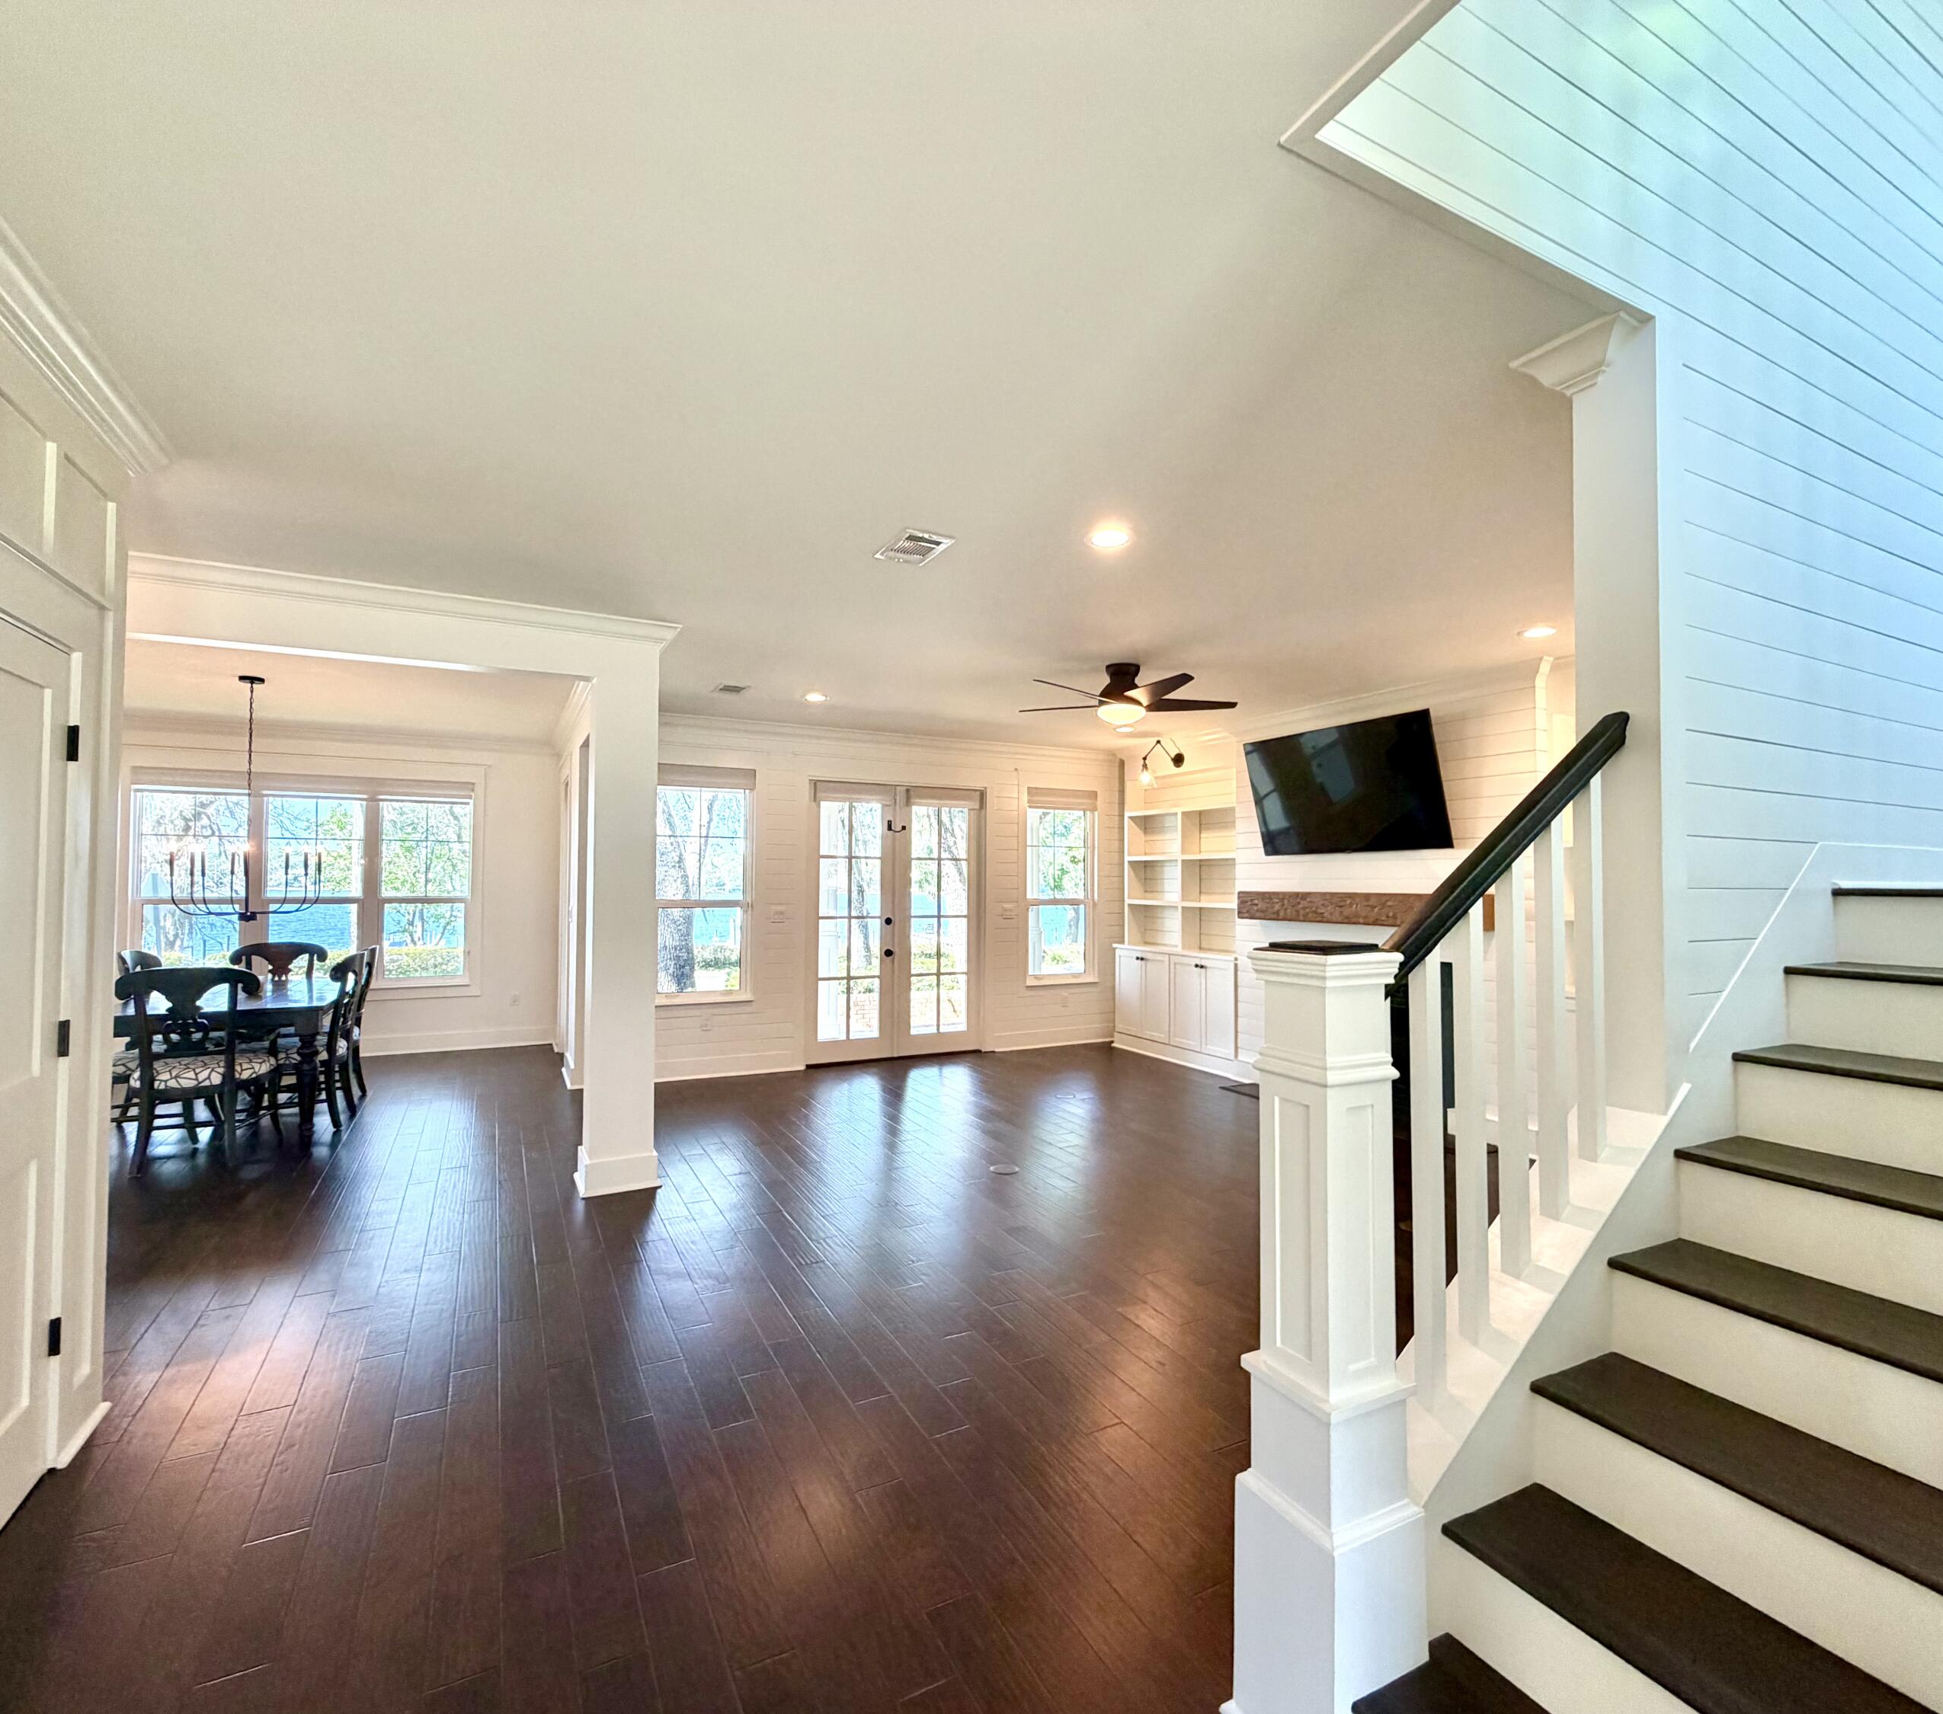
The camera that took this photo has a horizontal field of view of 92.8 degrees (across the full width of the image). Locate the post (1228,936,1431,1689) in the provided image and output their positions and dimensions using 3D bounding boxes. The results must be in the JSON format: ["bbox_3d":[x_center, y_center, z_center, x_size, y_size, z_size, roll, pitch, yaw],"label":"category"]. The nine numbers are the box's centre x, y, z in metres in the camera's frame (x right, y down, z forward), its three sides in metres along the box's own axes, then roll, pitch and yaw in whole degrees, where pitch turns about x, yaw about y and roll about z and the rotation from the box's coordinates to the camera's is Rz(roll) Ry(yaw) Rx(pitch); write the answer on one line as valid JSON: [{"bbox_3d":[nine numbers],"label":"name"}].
[{"bbox_3d":[0.621,0.841,1.614,0.232,1.370,0.230,1,-2,-28],"label":"post"}]

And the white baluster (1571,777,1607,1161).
[{"bbox_3d":[1.325,0.231,1.980,0.038,0.837,0.037,1,-2,-28],"label":"white baluster"}]

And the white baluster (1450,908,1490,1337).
[{"bbox_3d":[0.977,0.512,1.805,0.041,0.855,0.041,1,-2,-28],"label":"white baluster"}]

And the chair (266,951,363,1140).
[{"bbox_3d":[-3.997,1.084,5.459,0.620,1.020,0.560,1,-2,-21],"label":"chair"}]

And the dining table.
[{"bbox_3d":[-4.566,1.218,5.804,1.070,0.755,1.930,1,-2,-28],"label":"dining table"}]

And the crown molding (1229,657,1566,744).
[{"bbox_3d":[2.558,-1.007,6.111,0.100,0.120,2.470,1,-2,-28],"label":"crown molding"}]

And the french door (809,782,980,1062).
[{"bbox_3d":[-0.605,0.551,7.695,1.545,2.240,0.080,1,-2,-28],"label":"french door"}]

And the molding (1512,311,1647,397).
[{"bbox_3d":[1.367,-1.106,2.090,0.099,0.108,0.235,1,-2,-28],"label":"molding"}]

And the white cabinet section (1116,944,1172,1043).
[{"bbox_3d":[1.674,1.203,8.221,0.383,0.795,0.755,1,-2,-28],"label":"white cabinet section"}]

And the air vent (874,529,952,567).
[{"bbox_3d":[-0.212,-1.140,3.442,0.197,0.020,0.317,1,-2,-28],"label":"air vent"}]

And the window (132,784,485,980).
[{"bbox_3d":[-5.356,0.215,7.517,2.290,1.700,0.090,1,-2,-28],"label":"window"}]

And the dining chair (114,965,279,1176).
[{"bbox_3d":[-3.996,1.068,4.885,0.570,1.020,0.630,1,-2,-19],"label":"dining chair"}]

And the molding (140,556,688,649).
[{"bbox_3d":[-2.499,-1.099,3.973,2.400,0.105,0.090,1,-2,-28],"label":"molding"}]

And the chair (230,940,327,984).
[{"bbox_3d":[-4.768,1.103,6.286,0.570,1.020,0.620,1,-2,-28],"label":"chair"}]

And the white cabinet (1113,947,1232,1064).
[{"bbox_3d":[1.843,1.227,7.908,0.430,0.855,1.640,1,-2,-28],"label":"white cabinet"}]

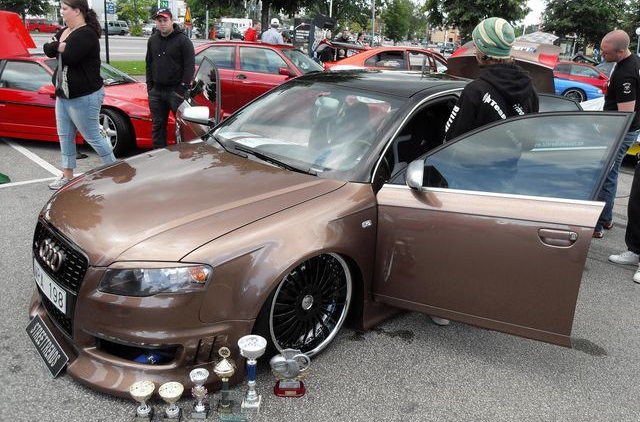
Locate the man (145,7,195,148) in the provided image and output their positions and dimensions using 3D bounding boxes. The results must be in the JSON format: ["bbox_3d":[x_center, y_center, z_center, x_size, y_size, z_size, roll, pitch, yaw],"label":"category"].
[{"bbox_3d":[-1.590,-1.239,5.571,0.550,1.750,0.360,4,19,1],"label":"man"}]

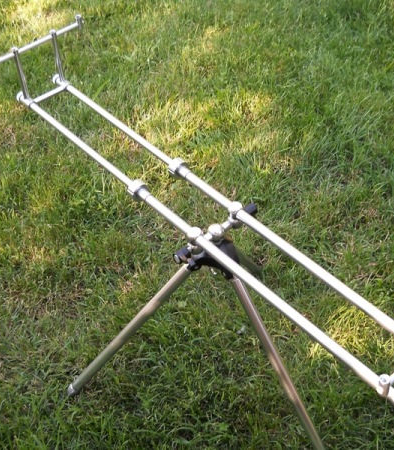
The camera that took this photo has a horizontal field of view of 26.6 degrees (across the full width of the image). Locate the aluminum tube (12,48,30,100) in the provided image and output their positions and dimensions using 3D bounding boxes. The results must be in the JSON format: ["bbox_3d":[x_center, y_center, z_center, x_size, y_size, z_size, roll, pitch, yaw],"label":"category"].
[{"bbox_3d":[-0.444,-0.379,2.100,0.013,0.151,0.013,-33,50,-24],"label":"aluminum tube"}]

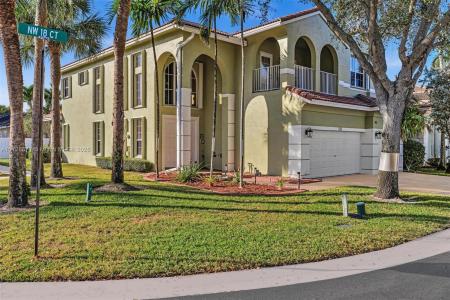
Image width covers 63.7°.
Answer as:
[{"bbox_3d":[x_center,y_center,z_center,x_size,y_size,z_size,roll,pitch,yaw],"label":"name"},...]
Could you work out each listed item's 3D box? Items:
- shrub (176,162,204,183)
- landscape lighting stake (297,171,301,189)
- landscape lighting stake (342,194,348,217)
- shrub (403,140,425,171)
[{"bbox_3d":[-1.339,0.816,13.692,1.000,0.720,0.950,0,1,0],"label":"shrub"},{"bbox_3d":[2.455,1.039,12.094,0.100,0.580,0.100,0,1,0],"label":"landscape lighting stake"},{"bbox_3d":[2.611,1.192,7.844,0.110,0.510,0.110,0,1,0],"label":"landscape lighting stake"},{"bbox_3d":[10.989,0.301,21.180,1.400,1.750,1.400,-1,2,-42],"label":"shrub"}]

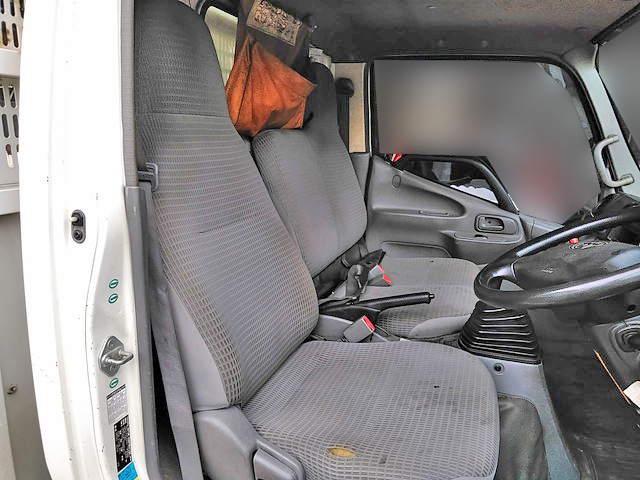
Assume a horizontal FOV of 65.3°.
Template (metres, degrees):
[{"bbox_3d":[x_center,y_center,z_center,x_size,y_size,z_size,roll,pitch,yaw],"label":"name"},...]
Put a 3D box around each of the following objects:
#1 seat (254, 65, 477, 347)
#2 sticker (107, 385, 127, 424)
[{"bbox_3d":[0.216,-0.170,1.803,0.760,0.960,0.780,3,12,19],"label":"seat"},{"bbox_3d":[-0.336,0.274,0.829,0.004,0.052,0.043,3,12,19],"label":"sticker"}]

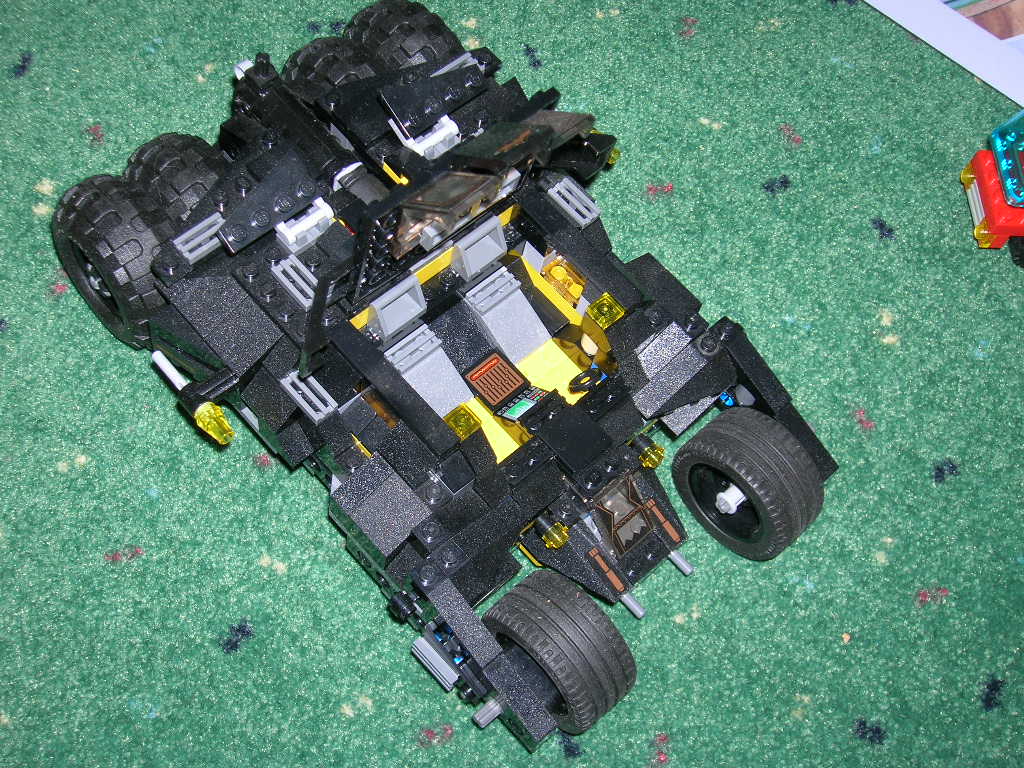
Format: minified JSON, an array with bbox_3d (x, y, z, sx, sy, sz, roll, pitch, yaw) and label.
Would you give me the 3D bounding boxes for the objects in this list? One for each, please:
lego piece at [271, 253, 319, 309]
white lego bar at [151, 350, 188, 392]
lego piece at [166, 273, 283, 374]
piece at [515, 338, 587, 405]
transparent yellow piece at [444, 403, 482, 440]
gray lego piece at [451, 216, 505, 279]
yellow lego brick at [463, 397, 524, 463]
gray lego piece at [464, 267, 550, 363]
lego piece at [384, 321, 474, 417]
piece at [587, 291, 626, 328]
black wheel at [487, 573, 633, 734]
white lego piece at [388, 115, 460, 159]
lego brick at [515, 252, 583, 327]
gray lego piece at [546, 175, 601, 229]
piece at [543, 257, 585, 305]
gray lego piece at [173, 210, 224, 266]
[{"bbox_3d":[-0.060,-0.029,0.389,0.008,0.003,0.016,-38,74,-21],"label":"lego piece"},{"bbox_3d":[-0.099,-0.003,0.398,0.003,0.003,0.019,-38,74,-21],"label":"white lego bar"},{"bbox_3d":[-0.081,-0.020,0.393,0.020,0.010,0.032,-38,74,-21],"label":"lego piece"},{"bbox_3d":[0.014,-0.001,0.427,0.016,0.006,0.024,-38,75,-21],"label":"piece"},{"bbox_3d":[-0.014,0.011,0.381,0.008,0.003,0.008,-38,74,-21],"label":"transparent yellow piece"},{"bbox_3d":[-0.009,-0.041,0.406,0.016,0.011,0.009,-38,72,-22],"label":"gray lego piece"},{"bbox_3d":[-0.010,0.018,0.416,0.016,0.006,0.024,-38,75,-21],"label":"yellow lego brick"},{"bbox_3d":[-0.001,-0.021,0.425,0.016,0.013,0.024,-38,75,-21],"label":"gray lego piece"},{"bbox_3d":[-0.025,-0.002,0.413,0.016,0.013,0.024,-38,75,-21],"label":"lego piece"},{"bbox_3d":[0.027,-0.021,0.401,0.008,0.003,0.008,-38,74,-21],"label":"piece"},{"bbox_3d":[0.013,0.077,0.390,0.028,0.043,0.043,-38,72,-22],"label":"black wheel"},{"bbox_3d":[-0.025,-0.074,0.408,0.016,0.011,0.013,-38,72,-22],"label":"white lego piece"},{"bbox_3d":[0.014,-0.029,0.408,0.007,0.010,0.028,-38,72,-22],"label":"lego brick"},{"bbox_3d":[0.019,-0.056,0.424,0.008,0.003,0.016,-38,72,-22],"label":"gray lego piece"},{"bbox_3d":[0.016,-0.031,0.424,0.008,0.004,0.016,-38,74,-21],"label":"piece"},{"bbox_3d":[-0.087,-0.041,0.387,0.016,0.003,0.008,-38,72,-22],"label":"gray lego piece"}]

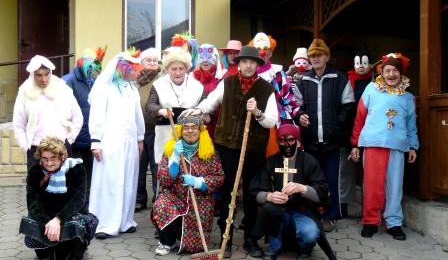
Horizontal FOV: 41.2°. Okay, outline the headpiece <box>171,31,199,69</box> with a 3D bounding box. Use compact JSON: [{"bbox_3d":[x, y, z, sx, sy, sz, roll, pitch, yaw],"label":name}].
[{"bbox_3d":[-0.395,-0.800,5.950,0.280,0.380,0.280,0,1,24],"label":"headpiece"}]

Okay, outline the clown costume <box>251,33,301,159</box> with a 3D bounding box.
[{"bbox_3d":[0.410,0.034,5.556,0.580,1.840,0.380,1,6,6],"label":"clown costume"}]

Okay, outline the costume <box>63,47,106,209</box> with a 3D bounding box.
[{"bbox_3d":[-1.384,0.051,5.950,0.540,1.750,0.420,-1,1,-30],"label":"costume"}]

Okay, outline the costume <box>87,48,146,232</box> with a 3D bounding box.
[{"bbox_3d":[-0.975,0.133,5.427,0.520,1.660,0.430,-4,8,-36],"label":"costume"}]

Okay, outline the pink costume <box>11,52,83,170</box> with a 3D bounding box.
[{"bbox_3d":[-1.586,0.157,5.350,0.600,1.670,0.400,0,1,-7],"label":"pink costume"}]

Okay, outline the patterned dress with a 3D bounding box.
[{"bbox_3d":[-0.302,0.576,5.123,0.600,0.830,0.580,0,6,-3],"label":"patterned dress"}]

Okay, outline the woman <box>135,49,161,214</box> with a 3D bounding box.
[{"bbox_3d":[-0.807,-0.005,6.450,0.520,1.760,0.380,0,1,-11],"label":"woman"}]

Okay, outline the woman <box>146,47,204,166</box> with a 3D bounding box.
[{"bbox_3d":[-0.457,0.102,5.500,0.560,1.750,0.420,0,1,-5],"label":"woman"}]

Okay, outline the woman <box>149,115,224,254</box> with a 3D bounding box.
[{"bbox_3d":[-0.302,0.437,5.108,0.620,1.130,0.680,0,6,-3],"label":"woman"}]

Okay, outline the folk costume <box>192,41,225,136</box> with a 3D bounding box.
[{"bbox_3d":[-0.140,0.050,5.759,0.520,1.760,0.360,0,6,2],"label":"folk costume"}]

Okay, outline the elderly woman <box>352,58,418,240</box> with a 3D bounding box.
[{"bbox_3d":[1.450,0.114,5.404,0.600,1.560,0.380,0,6,0],"label":"elderly woman"}]

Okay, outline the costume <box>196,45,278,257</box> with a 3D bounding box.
[{"bbox_3d":[0.114,0.160,5.020,0.690,1.760,0.480,0,1,3],"label":"costume"}]

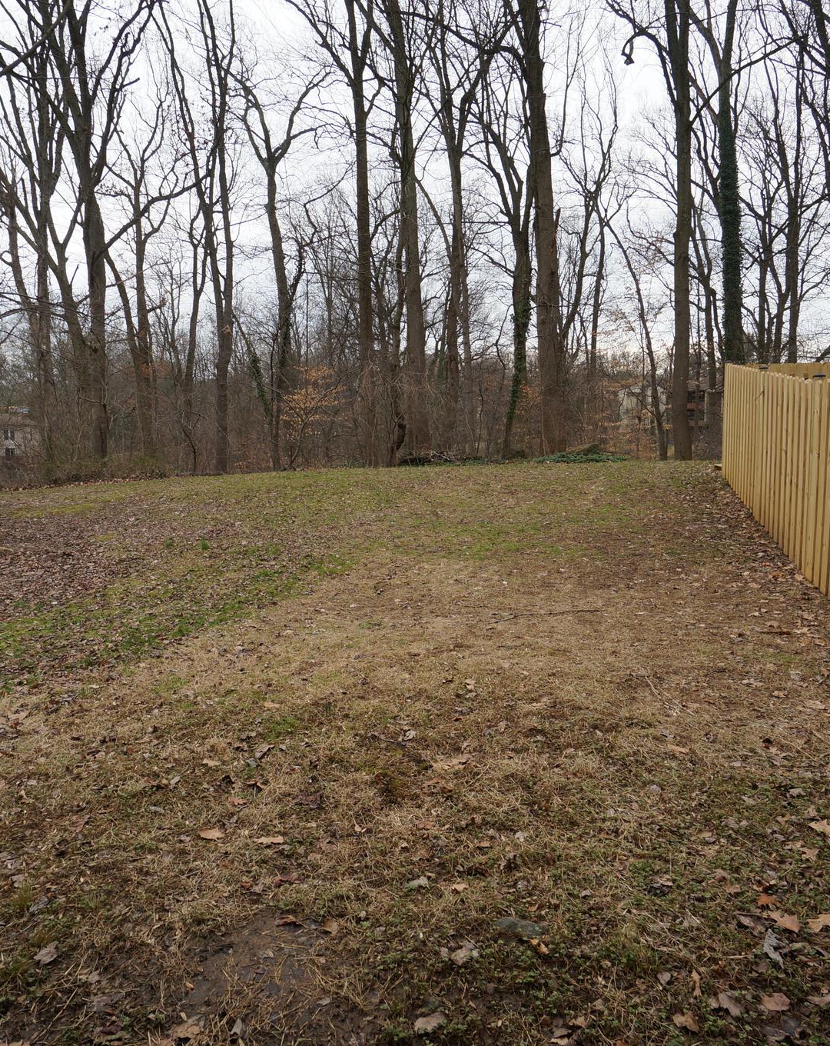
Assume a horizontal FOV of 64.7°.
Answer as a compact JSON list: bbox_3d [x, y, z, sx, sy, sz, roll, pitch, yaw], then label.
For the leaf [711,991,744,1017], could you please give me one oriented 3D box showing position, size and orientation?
[{"bbox_3d":[0.756,1.160,1.577,0.077,0.025,0.059,-4,7,-32],"label":"leaf"}]

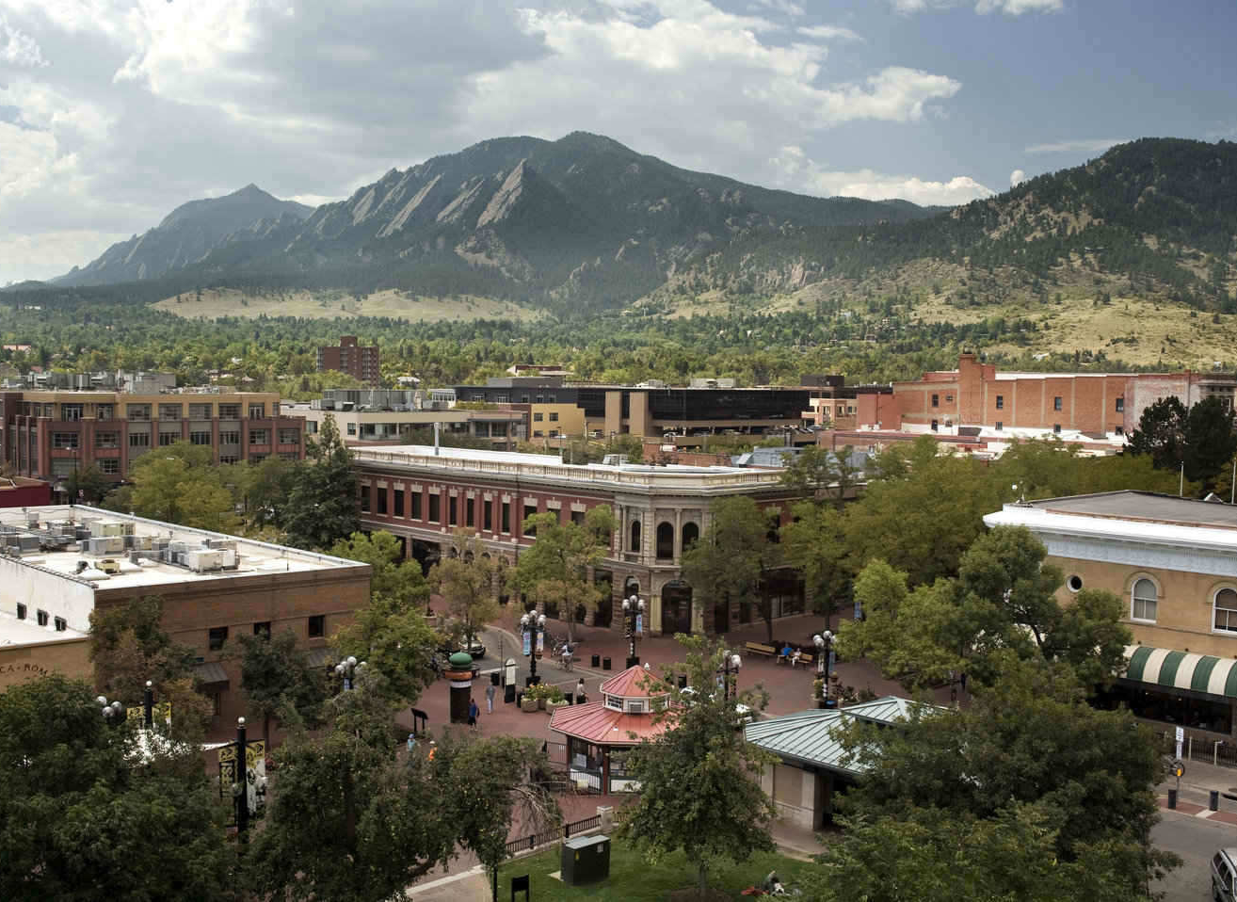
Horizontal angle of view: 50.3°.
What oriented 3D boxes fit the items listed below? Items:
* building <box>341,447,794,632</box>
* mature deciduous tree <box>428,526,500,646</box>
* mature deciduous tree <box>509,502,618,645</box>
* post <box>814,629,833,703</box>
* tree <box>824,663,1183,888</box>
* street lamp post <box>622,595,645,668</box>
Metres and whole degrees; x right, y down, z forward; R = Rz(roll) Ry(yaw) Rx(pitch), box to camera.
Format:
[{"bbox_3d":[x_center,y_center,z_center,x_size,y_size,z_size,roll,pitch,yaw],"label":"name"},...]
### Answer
[{"bbox_3d":[-5.175,6.775,118.885,17.300,12.300,43.500,-2,4,-43],"label":"building"},{"bbox_3d":[-9.563,9.442,82.911,4.700,9.130,4.700,0,3,0],"label":"mature deciduous tree"},{"bbox_3d":[-3.757,8.675,93.106,7.300,9.680,7.300,0,3,0],"label":"mature deciduous tree"},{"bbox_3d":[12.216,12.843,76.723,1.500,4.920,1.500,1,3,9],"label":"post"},{"bbox_3d":[11.631,11.380,39.963,10.444,10.306,10.444,1,3,17],"label":"tree"},{"bbox_3d":[0.984,11.615,85.293,1.450,4.650,1.450,-2,4,-43],"label":"street lamp post"}]

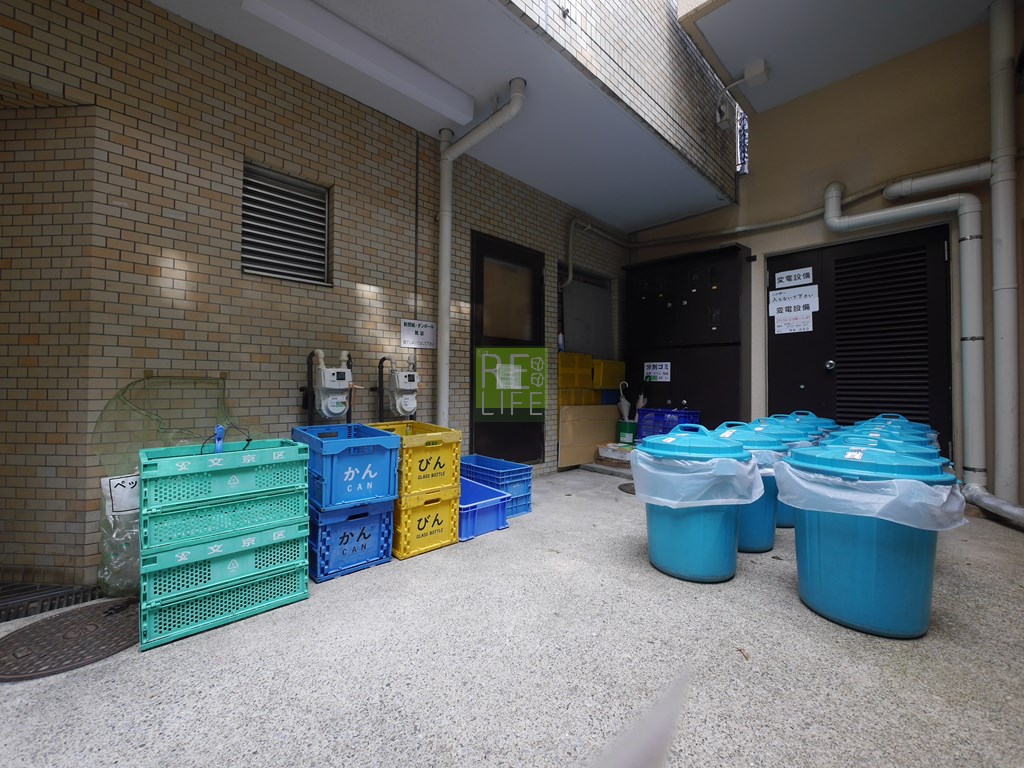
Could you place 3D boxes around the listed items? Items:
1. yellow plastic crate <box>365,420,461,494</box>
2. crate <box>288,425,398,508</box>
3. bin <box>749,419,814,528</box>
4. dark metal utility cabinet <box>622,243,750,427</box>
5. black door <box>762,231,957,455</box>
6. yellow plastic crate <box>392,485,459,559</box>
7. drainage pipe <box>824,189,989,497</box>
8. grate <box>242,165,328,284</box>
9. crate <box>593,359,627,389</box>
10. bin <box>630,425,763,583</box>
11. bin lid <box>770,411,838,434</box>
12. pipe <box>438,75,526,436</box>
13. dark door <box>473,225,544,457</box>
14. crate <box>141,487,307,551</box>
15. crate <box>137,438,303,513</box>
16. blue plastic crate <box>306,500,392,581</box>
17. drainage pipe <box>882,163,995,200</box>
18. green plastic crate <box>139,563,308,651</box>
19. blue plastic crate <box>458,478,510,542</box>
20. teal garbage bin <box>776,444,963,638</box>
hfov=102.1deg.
[{"bbox_3d":[-0.615,0.425,2.458,0.367,0.323,0.530,1,-1,-43],"label":"yellow plastic crate"},{"bbox_3d":[-0.888,0.416,2.190,0.368,0.325,0.545,0,0,-40],"label":"crate"},{"bbox_3d":[1.740,0.567,2.829,0.535,0.700,0.535,1,-1,-44],"label":"bin"},{"bbox_3d":[1.829,-0.236,4.428,1.220,2.100,0.330,-1,-1,45],"label":"dark metal utility cabinet"},{"bbox_3d":[3.000,-0.245,3.695,0.080,2.040,1.259,1,-1,-44],"label":"black door"},{"bbox_3d":[-0.617,0.747,2.455,0.367,0.322,0.530,1,-1,-43],"label":"yellow plastic crate"},{"bbox_3d":[3.065,-0.465,3.293,0.915,2.550,0.200,-1,-1,45],"label":"drainage pipe"},{"bbox_3d":[-1.359,-0.945,2.524,0.490,0.650,0.080,1,-1,-43],"label":"grate"},{"bbox_3d":[1.085,-0.097,4.820,0.500,0.325,0.370,1,-1,-44],"label":"crate"},{"bbox_3d":[0.883,0.557,2.053,0.550,0.685,0.550,1,-1,-43],"label":"bin"},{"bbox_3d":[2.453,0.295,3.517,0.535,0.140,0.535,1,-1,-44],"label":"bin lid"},{"bbox_3d":[-0.234,-0.508,2.853,0.110,2.800,0.835,1,-1,-44],"label":"pipe"},{"bbox_3d":[-0.024,-0.264,3.798,0.925,2.063,0.080,1,-1,-44],"label":"dark door"},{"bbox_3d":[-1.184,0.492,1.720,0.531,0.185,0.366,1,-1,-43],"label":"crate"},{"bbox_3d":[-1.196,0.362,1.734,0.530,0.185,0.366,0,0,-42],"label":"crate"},{"bbox_3d":[-0.936,0.760,2.217,0.366,0.320,0.530,1,-1,-42],"label":"blue plastic crate"},{"bbox_3d":[3.230,-1.540,3.163,0.140,0.120,0.573,1,-1,-44],"label":"drainage pipe"},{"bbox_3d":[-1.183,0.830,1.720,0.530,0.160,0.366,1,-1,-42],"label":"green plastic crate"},{"bbox_3d":[-0.360,0.810,2.758,0.395,0.200,0.620,1,-1,-43],"label":"blue plastic crate"},{"bbox_3d":[1.371,0.553,1.639,0.550,0.685,0.550,1,-1,-43],"label":"teal garbage bin"}]

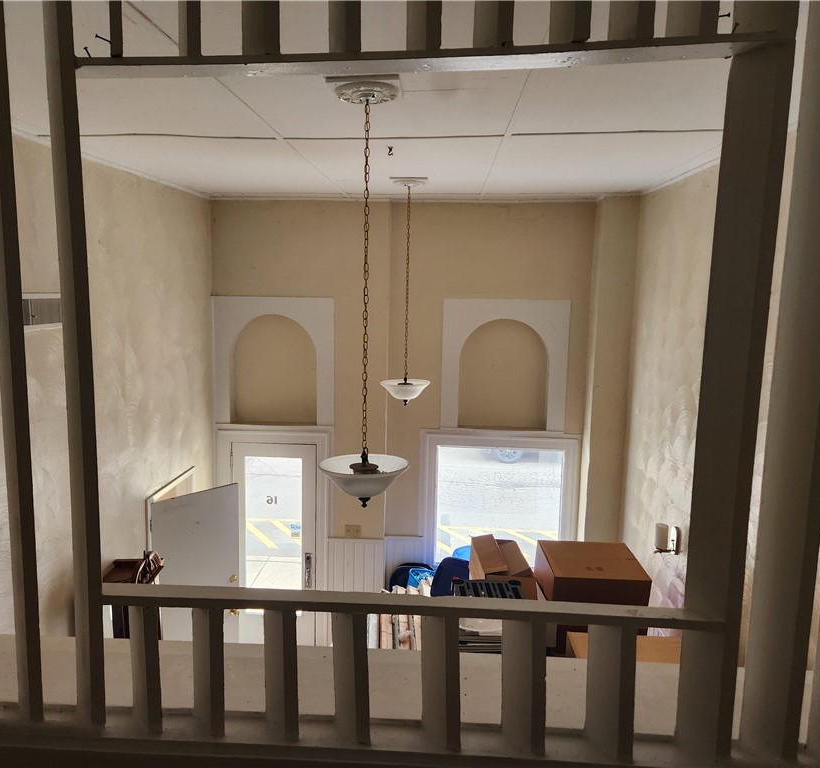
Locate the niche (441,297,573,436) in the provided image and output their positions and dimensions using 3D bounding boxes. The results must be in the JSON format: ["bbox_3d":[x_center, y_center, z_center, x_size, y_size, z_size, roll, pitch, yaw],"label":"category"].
[{"bbox_3d":[0.869,-0.171,6.271,1.140,1.195,0.130,2,8,4],"label":"niche"}]

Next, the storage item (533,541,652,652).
[{"bbox_3d":[1.415,1.686,5.337,0.700,0.660,0.700,1,9,3],"label":"storage item"}]

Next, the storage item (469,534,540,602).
[{"bbox_3d":[0.718,1.475,5.315,0.390,0.380,0.700,1,9,-1],"label":"storage item"}]

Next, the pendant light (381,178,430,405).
[{"bbox_3d":[-0.022,-0.710,5.493,0.420,1.793,0.420,2,8,4],"label":"pendant light"}]

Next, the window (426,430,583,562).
[{"bbox_3d":[0.867,1.166,6.709,1.550,1.410,0.130,1,9,3],"label":"window"}]

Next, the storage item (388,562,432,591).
[{"bbox_3d":[0.028,1.933,6.487,0.420,0.380,0.260,1,9,3],"label":"storage item"}]

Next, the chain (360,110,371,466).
[{"bbox_3d":[-0.199,-0.452,3.069,0.025,1.587,0.025,2,8,4],"label":"chain"}]

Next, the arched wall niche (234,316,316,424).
[{"bbox_3d":[-1.321,-0.153,6.636,0.853,1.060,0.110,1,9,3],"label":"arched wall niche"}]

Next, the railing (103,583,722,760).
[{"bbox_3d":[-0.009,0.653,1.549,1.356,0.356,0.085,1,8,3],"label":"railing"}]

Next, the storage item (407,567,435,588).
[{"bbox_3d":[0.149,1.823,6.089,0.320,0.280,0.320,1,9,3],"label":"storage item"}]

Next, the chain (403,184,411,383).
[{"bbox_3d":[-0.020,-0.794,5.482,0.025,1.562,0.025,2,8,4],"label":"chain"}]

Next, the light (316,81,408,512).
[{"bbox_3d":[-0.201,-0.342,3.085,0.420,1.868,0.420,2,8,4],"label":"light"}]

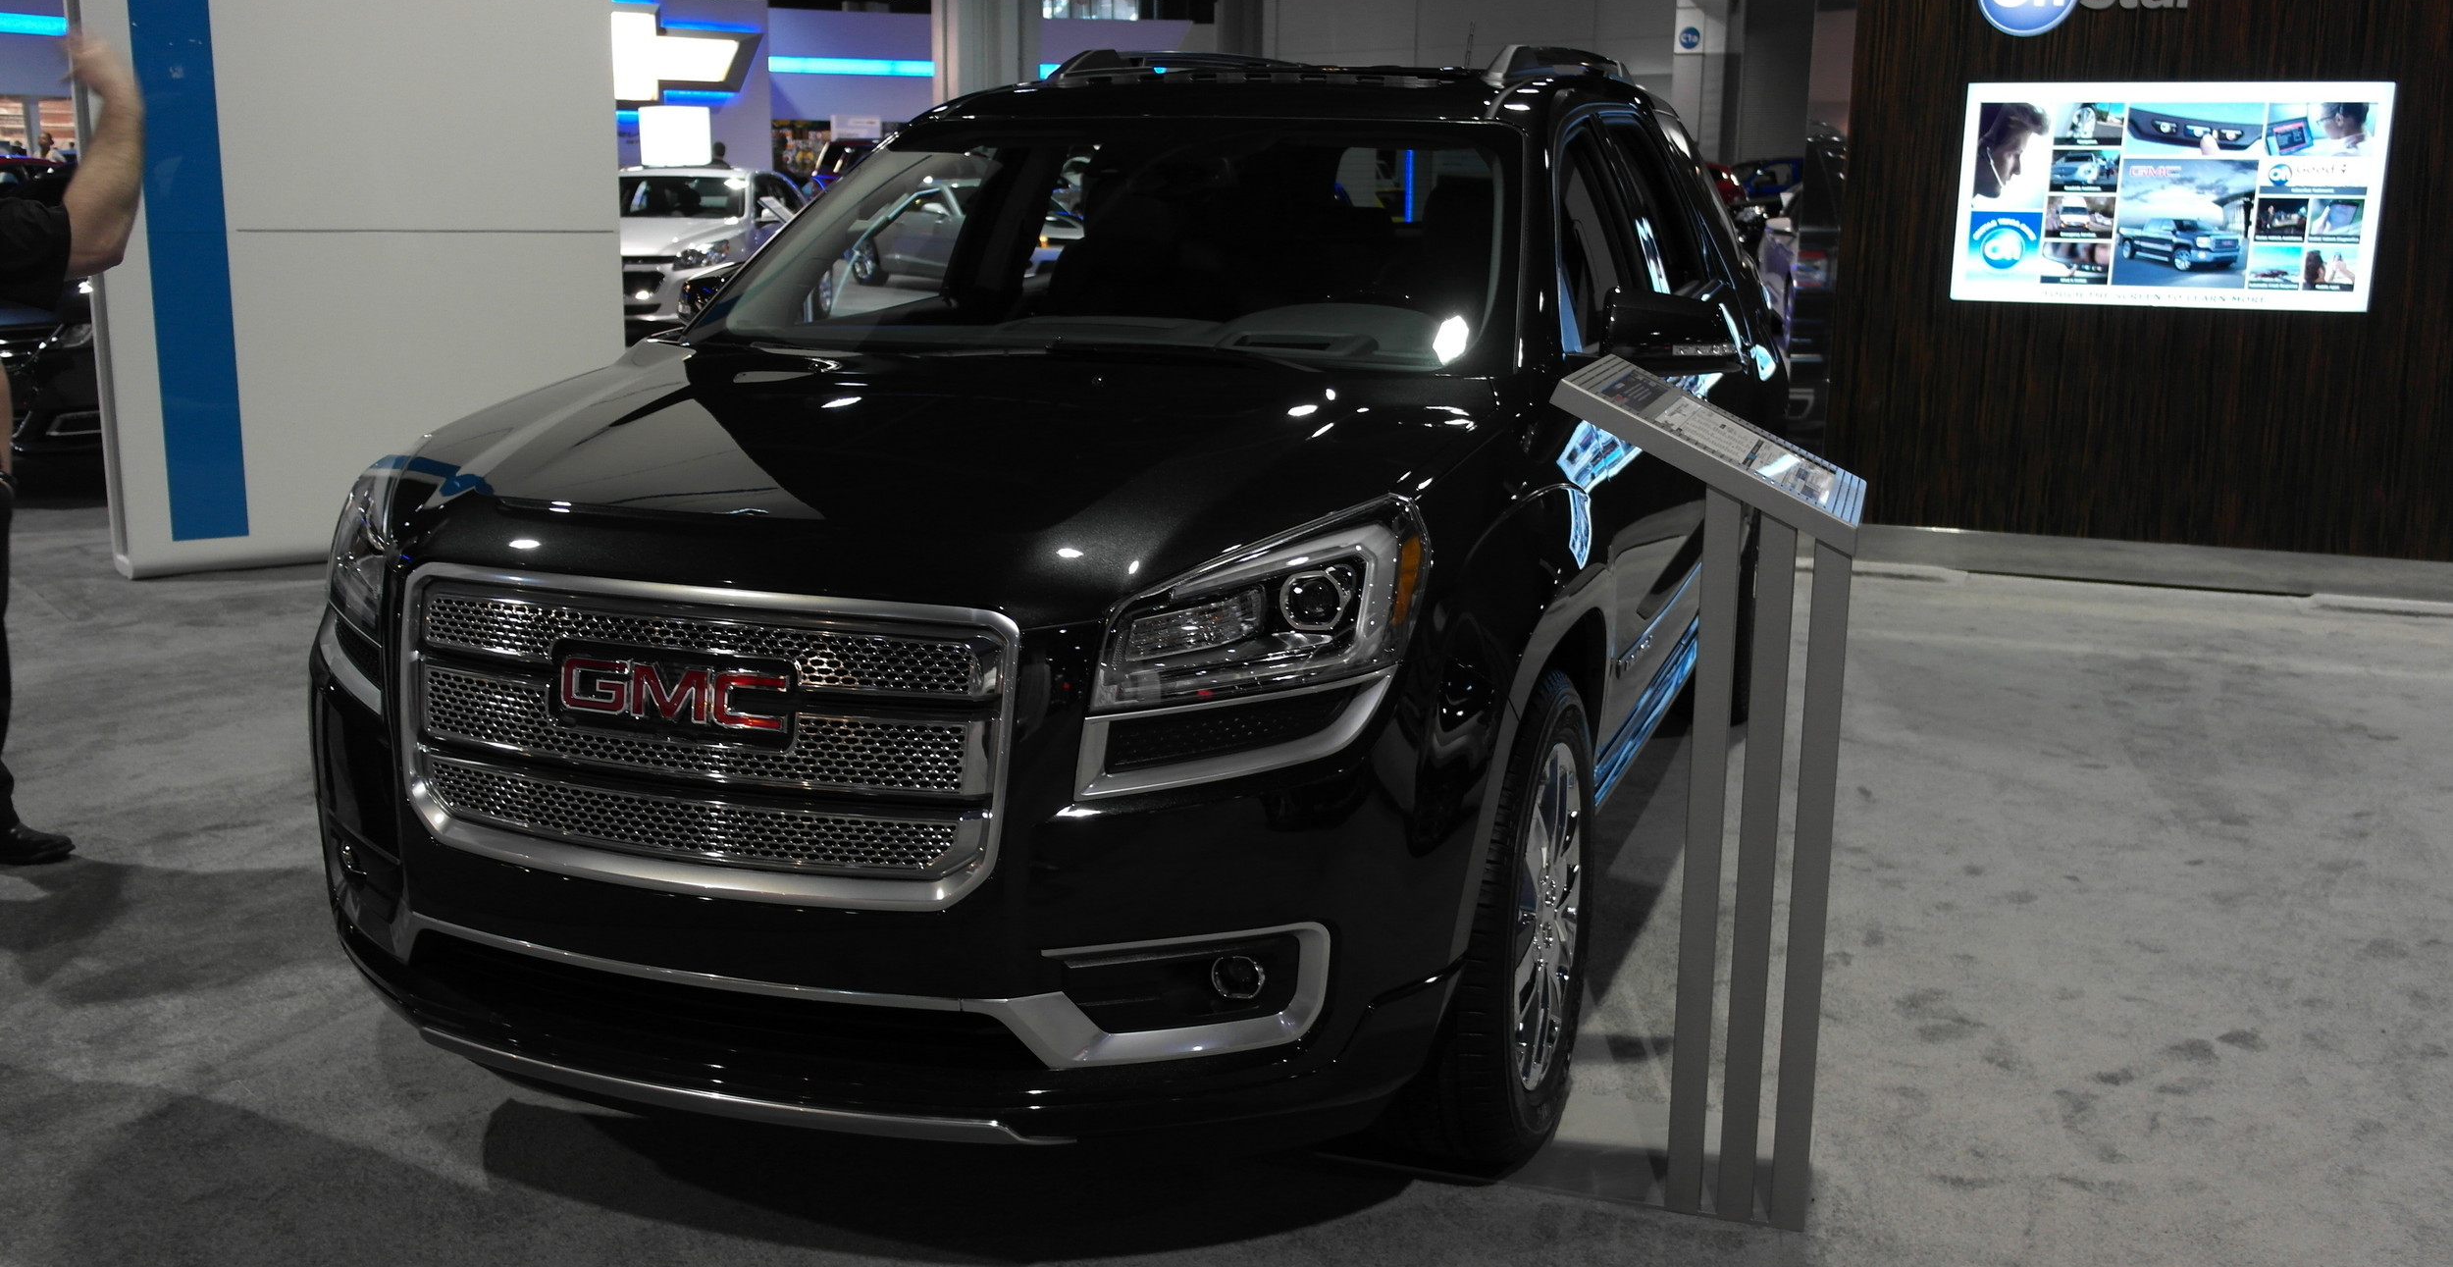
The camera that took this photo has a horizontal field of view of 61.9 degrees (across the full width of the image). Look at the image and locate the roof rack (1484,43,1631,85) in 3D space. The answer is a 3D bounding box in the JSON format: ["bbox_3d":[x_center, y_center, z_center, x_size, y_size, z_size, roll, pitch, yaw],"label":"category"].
[{"bbox_3d":[0.842,-1.352,4.991,0.090,0.130,1.700,5,12,19],"label":"roof rack"}]

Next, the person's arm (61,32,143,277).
[{"bbox_3d":[-2.284,-0.970,4.150,0.170,0.490,0.150,1,11,0],"label":"person's arm"}]

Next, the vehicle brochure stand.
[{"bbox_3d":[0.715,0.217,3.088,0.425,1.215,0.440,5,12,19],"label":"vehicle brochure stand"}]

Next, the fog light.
[{"bbox_3d":[0.021,0.427,2.556,0.068,0.064,0.050,5,12,19],"label":"fog light"}]

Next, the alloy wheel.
[{"bbox_3d":[0.421,0.427,3.157,0.180,0.540,0.540,5,12,19],"label":"alloy wheel"}]

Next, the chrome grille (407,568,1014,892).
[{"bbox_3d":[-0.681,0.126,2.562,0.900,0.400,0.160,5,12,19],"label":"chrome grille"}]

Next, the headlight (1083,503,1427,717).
[{"bbox_3d":[0.056,-0.049,2.551,0.345,0.235,0.400,5,12,19],"label":"headlight"}]

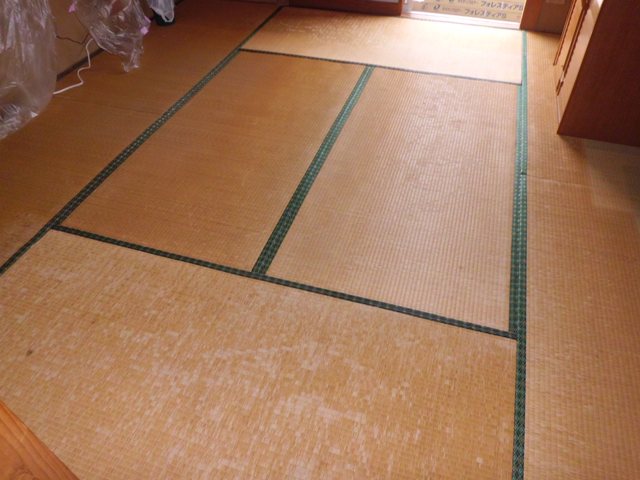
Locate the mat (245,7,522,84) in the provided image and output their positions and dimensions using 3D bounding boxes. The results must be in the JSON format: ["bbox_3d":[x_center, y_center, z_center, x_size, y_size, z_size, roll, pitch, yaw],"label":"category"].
[{"bbox_3d":[0.453,-1.372,3.339,1.820,0.030,0.857,12,45,13],"label":"mat"}]

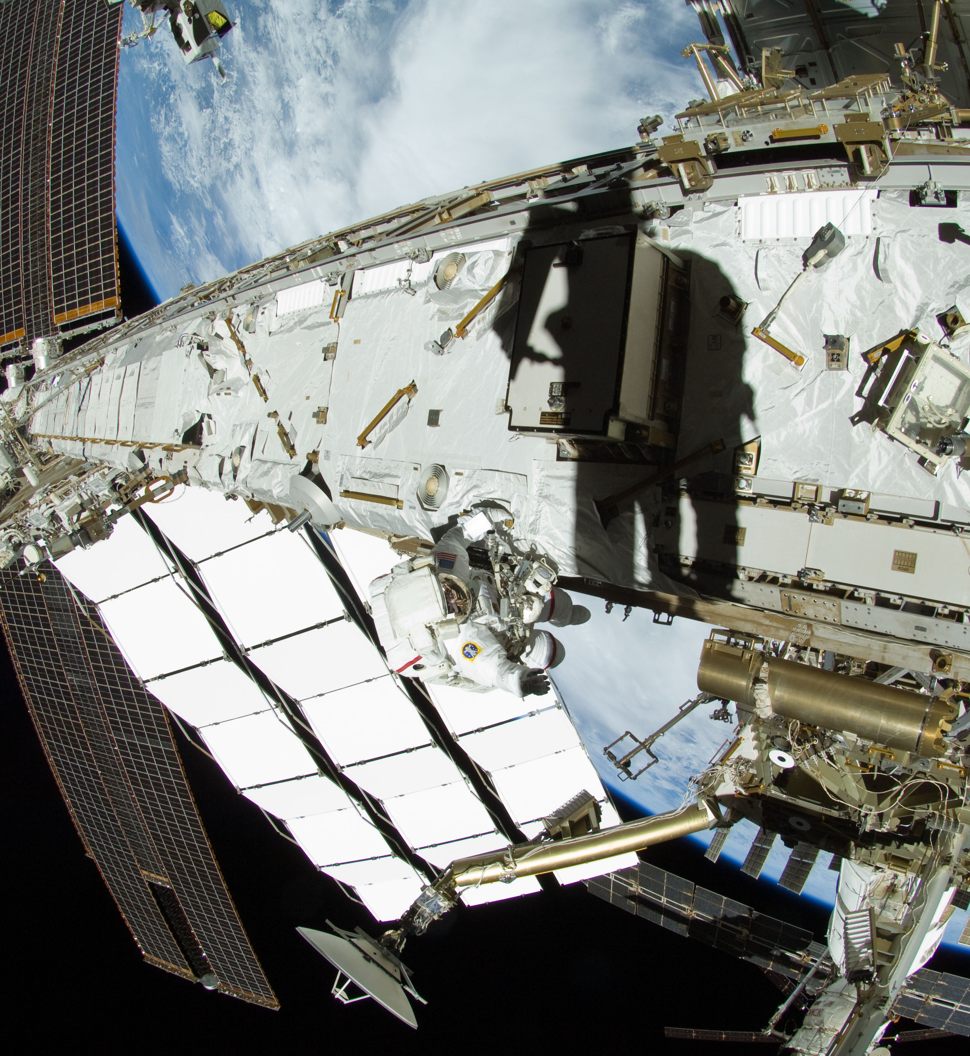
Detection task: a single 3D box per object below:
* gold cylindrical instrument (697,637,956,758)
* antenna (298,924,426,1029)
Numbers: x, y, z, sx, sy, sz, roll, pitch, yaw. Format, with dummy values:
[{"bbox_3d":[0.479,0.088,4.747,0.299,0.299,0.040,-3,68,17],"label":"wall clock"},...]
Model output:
[{"bbox_3d":[2.973,1.503,5.939,1.980,0.510,0.510,11,172,38],"label":"gold cylindrical instrument"},{"bbox_3d":[-1.450,5.187,7.701,1.770,0.620,1.770,32,149,11],"label":"antenna"}]

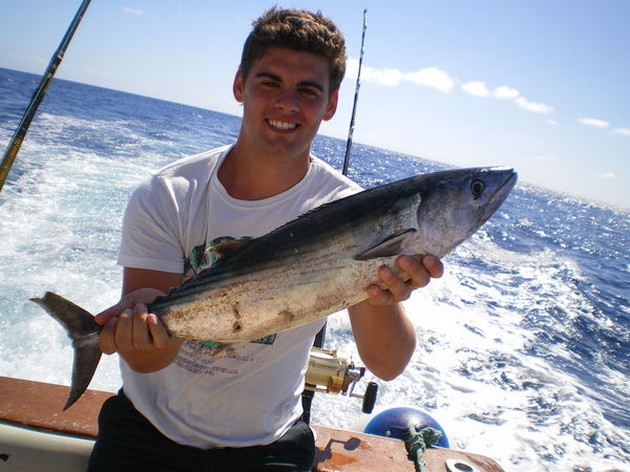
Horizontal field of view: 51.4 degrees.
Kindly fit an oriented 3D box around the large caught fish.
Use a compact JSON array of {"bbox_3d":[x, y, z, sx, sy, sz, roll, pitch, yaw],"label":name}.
[{"bbox_3d":[-0.044,0.044,0.880,0.670,0.160,0.100,-20,2,3],"label":"large caught fish"}]

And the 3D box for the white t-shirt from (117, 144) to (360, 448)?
[{"bbox_3d":[-0.118,0.106,1.130,0.460,0.530,0.280,11,7,-4],"label":"white t-shirt"}]

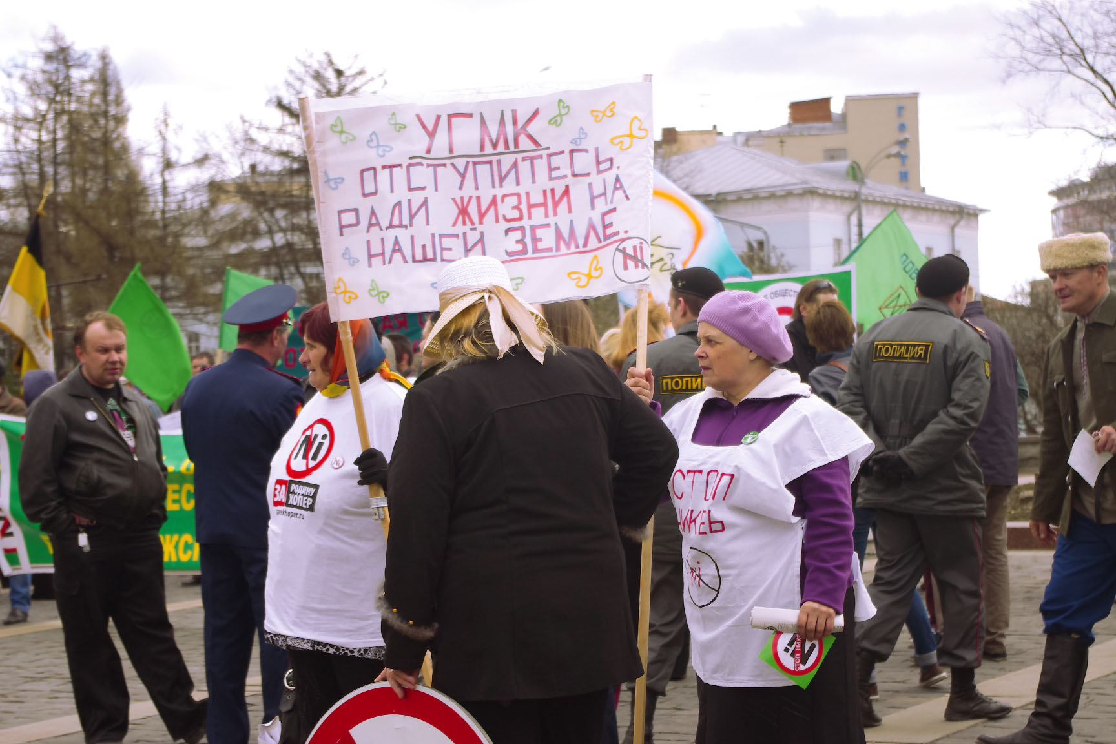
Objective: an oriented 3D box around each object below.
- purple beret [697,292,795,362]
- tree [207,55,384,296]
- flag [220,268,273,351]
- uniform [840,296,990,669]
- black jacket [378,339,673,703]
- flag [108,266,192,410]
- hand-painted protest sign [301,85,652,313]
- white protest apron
[{"bbox_3d":[0.429,-0.103,5.800,0.250,0.150,0.220,-1,1,-21],"label":"purple beret"},{"bbox_3d":[-6.745,-3.859,65.000,4.700,8.700,4.700,-1,1,0],"label":"tree"},{"bbox_3d":[-1.798,-0.340,15.000,0.440,0.560,0.150,-1,1,-6],"label":"flag"},{"bbox_3d":[1.352,0.418,9.600,0.560,1.410,0.420,0,1,36],"label":"uniform"},{"bbox_3d":[-0.061,0.316,5.300,0.620,0.760,0.400,-1,1,3],"label":"black jacket"},{"bbox_3d":[-2.411,-0.196,15.000,0.500,0.870,0.180,-1,1,-6],"label":"flag"},{"bbox_3d":[-0.171,-0.383,5.700,0.770,0.490,0.050,-4,1,-12],"label":"hand-painted protest sign"},{"bbox_3d":[0.463,0.367,5.750,0.450,0.680,0.310,0,2,42],"label":"white protest apron"}]

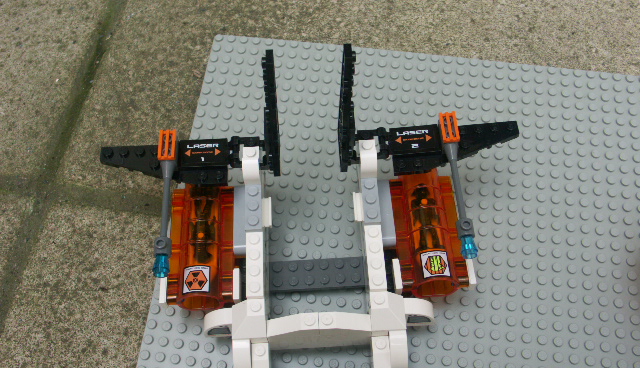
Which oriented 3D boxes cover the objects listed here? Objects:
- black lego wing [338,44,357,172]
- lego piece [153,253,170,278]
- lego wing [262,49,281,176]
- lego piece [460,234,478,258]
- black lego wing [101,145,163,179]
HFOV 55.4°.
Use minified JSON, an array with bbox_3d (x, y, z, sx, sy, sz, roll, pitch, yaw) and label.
[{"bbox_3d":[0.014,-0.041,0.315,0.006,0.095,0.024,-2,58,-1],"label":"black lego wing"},{"bbox_3d":[-0.071,0.037,0.275,0.008,0.008,0.010,-3,65,0],"label":"lego piece"},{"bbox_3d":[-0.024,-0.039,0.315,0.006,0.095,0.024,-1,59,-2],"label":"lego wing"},{"bbox_3d":[0.067,0.028,0.275,0.008,0.008,0.010,-3,65,0],"label":"lego piece"},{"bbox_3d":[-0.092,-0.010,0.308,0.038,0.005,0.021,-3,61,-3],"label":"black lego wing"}]

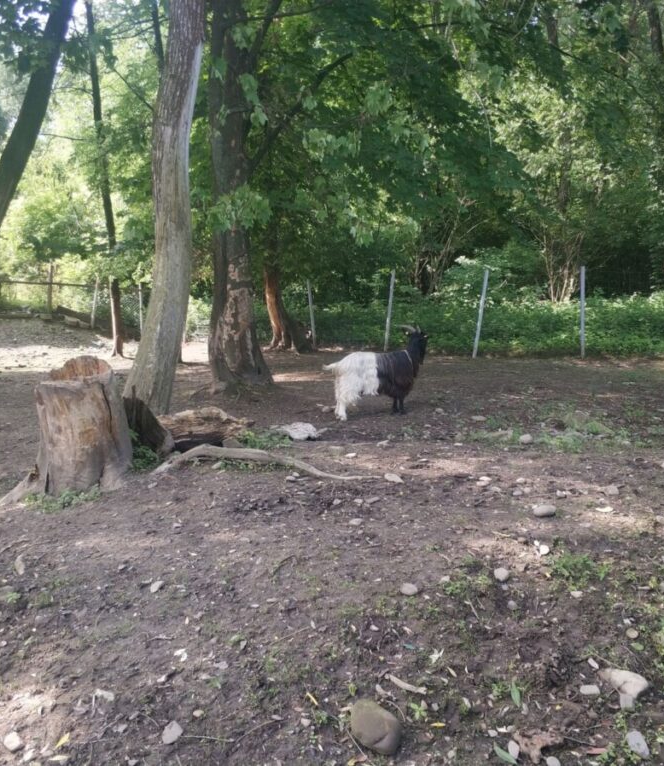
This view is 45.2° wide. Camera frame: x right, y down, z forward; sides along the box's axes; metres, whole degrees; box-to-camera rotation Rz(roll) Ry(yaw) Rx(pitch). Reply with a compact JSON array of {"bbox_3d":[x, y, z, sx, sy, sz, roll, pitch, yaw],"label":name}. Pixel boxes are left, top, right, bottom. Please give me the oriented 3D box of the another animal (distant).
[{"bbox_3d":[0.513,-0.128,9.300,1.170,1.060,0.400,-2,6,-20],"label":"another animal (distant)"}]

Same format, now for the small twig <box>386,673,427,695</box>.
[{"bbox_3d":[0.270,1.108,2.945,0.190,0.022,0.035,6,9,40],"label":"small twig"}]

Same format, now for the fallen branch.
[{"bbox_3d":[-0.579,0.654,6.650,1.770,0.200,0.420,0,6,0],"label":"fallen branch"}]

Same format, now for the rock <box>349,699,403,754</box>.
[{"bbox_3d":[0.139,1.091,2.540,0.157,0.140,0.170,-2,7,-20],"label":"rock"}]

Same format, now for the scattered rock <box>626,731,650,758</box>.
[{"bbox_3d":[0.965,1.138,2.513,0.051,0.050,0.105,-2,7,-15],"label":"scattered rock"}]

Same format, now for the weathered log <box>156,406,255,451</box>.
[{"bbox_3d":[-1.147,0.419,7.222,0.930,0.380,0.500,0,7,0],"label":"weathered log"}]

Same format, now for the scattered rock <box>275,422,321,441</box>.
[{"bbox_3d":[-0.327,0.474,7.807,0.440,0.155,0.310,0,7,0],"label":"scattered rock"}]

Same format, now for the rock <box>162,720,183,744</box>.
[{"bbox_3d":[-0.532,1.165,2.660,0.064,0.045,0.070,0,6,0],"label":"rock"}]

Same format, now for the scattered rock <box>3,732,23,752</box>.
[{"bbox_3d":[-1.013,1.140,2.531,0.053,0.046,0.056,0,7,0],"label":"scattered rock"}]

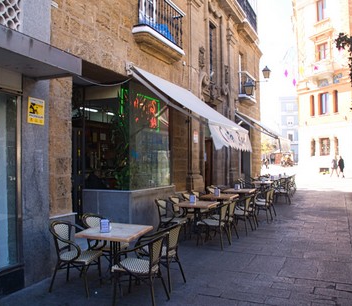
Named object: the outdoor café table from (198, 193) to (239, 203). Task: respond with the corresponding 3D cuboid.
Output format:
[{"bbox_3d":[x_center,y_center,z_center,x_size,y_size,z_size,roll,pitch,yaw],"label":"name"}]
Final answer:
[{"bbox_3d":[1.146,1.487,8.937,0.780,0.750,0.780,-1,-2,25],"label":"outdoor café table"}]

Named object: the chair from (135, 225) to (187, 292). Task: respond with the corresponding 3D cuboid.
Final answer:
[{"bbox_3d":[-0.220,1.344,4.629,0.580,0.860,0.560,-1,-2,26],"label":"chair"}]

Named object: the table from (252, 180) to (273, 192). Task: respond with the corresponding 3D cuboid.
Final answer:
[{"bbox_3d":[3.120,1.436,12.400,0.720,0.750,0.720,-1,-1,26],"label":"table"}]

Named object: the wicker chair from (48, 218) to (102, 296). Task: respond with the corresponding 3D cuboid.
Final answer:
[{"bbox_3d":[-1.295,1.353,4.509,0.580,0.860,0.560,-1,-1,17],"label":"wicker chair"}]

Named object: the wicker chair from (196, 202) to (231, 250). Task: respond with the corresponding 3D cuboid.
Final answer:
[{"bbox_3d":[0.686,1.327,6.497,0.570,0.830,0.550,-1,-1,29],"label":"wicker chair"}]

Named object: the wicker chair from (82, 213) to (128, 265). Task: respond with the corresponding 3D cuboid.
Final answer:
[{"bbox_3d":[-0.960,1.308,4.850,0.570,0.830,0.550,-1,-1,33],"label":"wicker chair"}]

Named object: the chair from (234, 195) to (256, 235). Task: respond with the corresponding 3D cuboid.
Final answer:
[{"bbox_3d":[1.406,1.341,7.637,0.570,0.830,0.550,-1,-1,29],"label":"chair"}]

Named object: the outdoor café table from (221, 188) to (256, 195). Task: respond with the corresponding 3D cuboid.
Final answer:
[{"bbox_3d":[1.947,1.515,10.466,0.780,0.750,0.780,-1,-2,25],"label":"outdoor café table"}]

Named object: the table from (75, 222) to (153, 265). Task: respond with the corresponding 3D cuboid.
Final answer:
[{"bbox_3d":[-0.815,1.404,4.548,0.780,0.750,0.780,-1,-1,17],"label":"table"}]

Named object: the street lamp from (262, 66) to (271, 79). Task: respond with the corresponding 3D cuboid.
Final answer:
[{"bbox_3d":[4.346,-3.853,16.500,0.370,0.600,0.370,-1,-1,26],"label":"street lamp"}]

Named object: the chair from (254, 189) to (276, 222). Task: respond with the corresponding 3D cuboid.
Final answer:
[{"bbox_3d":[2.228,1.356,8.957,0.570,0.830,0.550,-1,-1,34],"label":"chair"}]

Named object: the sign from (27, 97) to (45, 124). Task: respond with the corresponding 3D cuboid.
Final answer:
[{"bbox_3d":[-1.953,-0.580,4.808,0.010,0.350,0.275,-1,-1,23],"label":"sign"}]

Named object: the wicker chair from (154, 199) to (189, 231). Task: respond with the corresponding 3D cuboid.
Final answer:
[{"bbox_3d":[-0.030,1.329,6.600,0.570,0.830,0.550,-1,-1,26],"label":"wicker chair"}]

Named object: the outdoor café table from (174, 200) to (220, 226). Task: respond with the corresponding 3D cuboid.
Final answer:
[{"bbox_3d":[0.471,1.458,7.417,0.780,0.750,0.780,-1,-2,24],"label":"outdoor café table"}]

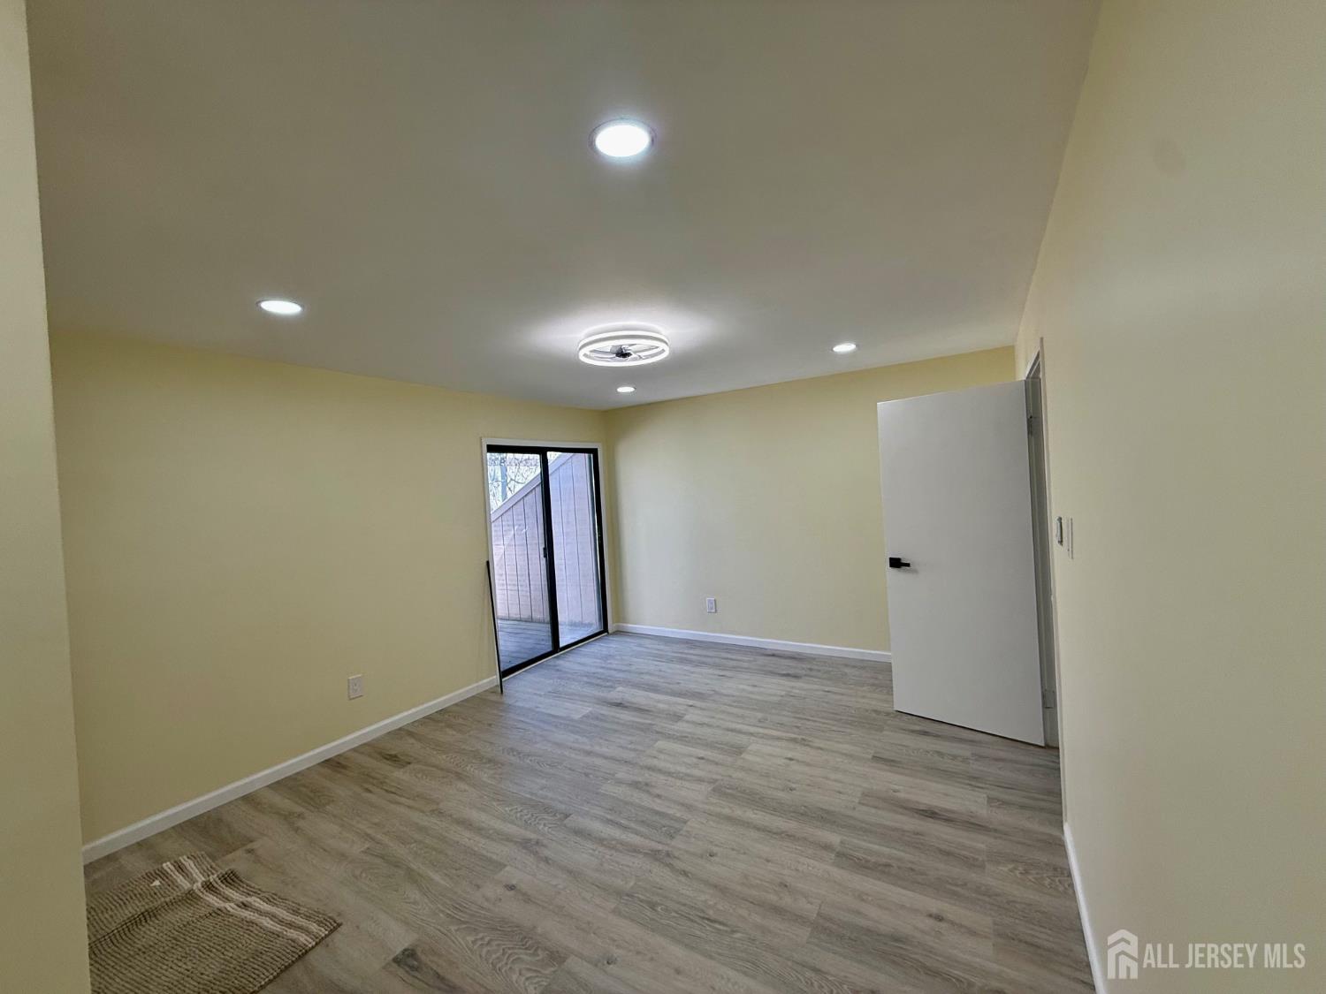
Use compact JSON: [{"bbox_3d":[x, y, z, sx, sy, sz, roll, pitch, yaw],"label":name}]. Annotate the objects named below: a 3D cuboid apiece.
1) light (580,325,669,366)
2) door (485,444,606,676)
[{"bbox_3d":[-0.216,-0.858,3.001,0.505,0.120,0.505,-3,1,0],"label":"light"},{"bbox_3d":[-1.069,0.521,5.226,0.100,2.010,1.540,-3,1,31],"label":"door"}]

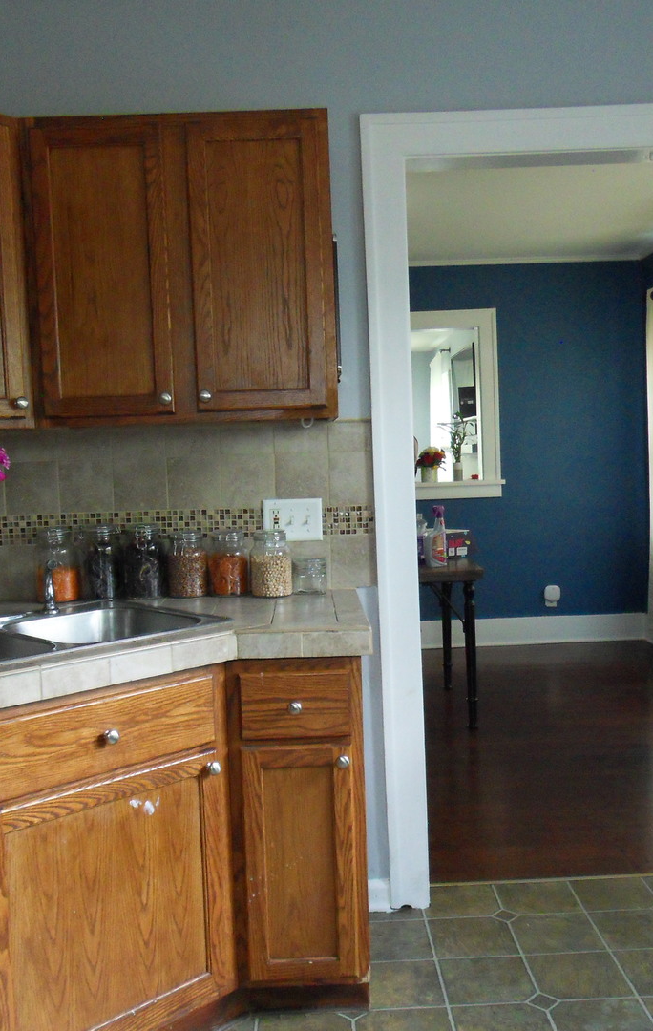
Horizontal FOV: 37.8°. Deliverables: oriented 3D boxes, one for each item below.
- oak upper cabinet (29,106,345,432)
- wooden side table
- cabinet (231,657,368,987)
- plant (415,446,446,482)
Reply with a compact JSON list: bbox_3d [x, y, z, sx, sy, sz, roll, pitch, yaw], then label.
[{"bbox_3d":[-0.368,-0.620,2.517,0.765,0.765,0.335,-2,4,-1],"label":"oak upper cabinet"},{"bbox_3d":[0.322,0.622,4.871,0.850,0.760,0.880,-2,4,-1],"label":"wooden side table"},{"bbox_3d":[-0.067,0.732,2.470,0.305,0.860,0.630,-2,4,-1],"label":"cabinet"},{"bbox_3d":[0.687,-0.338,6.297,0.205,0.240,0.200,-2,4,-1],"label":"plant"}]

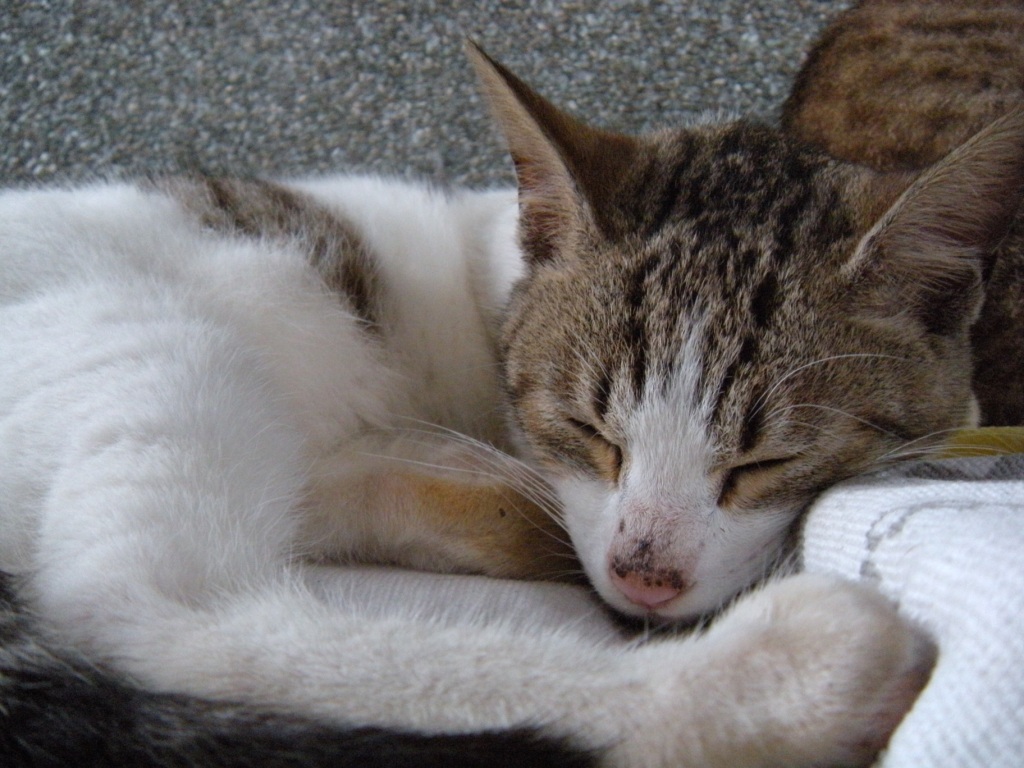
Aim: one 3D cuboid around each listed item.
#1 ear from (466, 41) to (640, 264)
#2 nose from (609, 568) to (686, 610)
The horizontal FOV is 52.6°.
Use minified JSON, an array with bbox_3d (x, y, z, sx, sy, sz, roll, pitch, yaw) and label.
[{"bbox_3d":[0.010,-0.054,0.248,0.024,0.052,0.035,-26,-3,-31],"label":"ear"},{"bbox_3d":[0.028,0.043,0.217,0.015,0.009,0.007,14,38,0],"label":"nose"}]

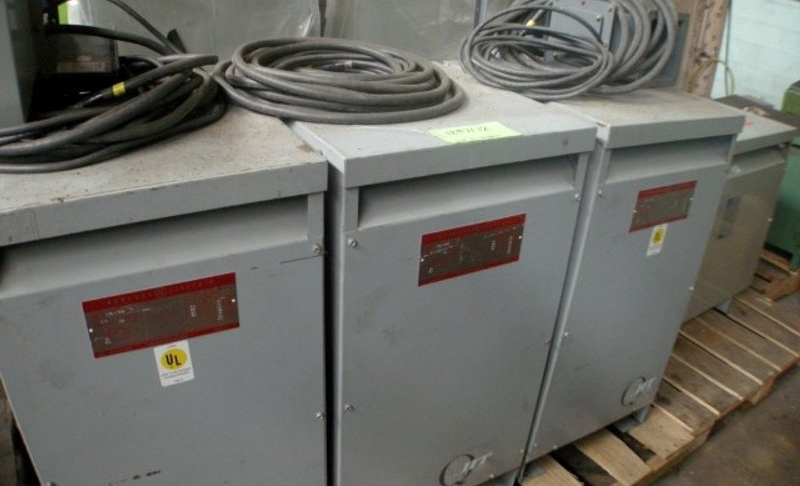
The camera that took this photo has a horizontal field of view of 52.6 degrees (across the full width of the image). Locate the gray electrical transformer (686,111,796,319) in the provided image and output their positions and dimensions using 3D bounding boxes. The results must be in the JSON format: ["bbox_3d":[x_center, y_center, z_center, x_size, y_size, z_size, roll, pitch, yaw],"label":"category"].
[{"bbox_3d":[0.907,-0.092,2.708,0.516,0.674,0.422,-17,34,-35],"label":"gray electrical transformer"}]

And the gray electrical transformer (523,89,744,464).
[{"bbox_3d":[0.455,0.036,2.250,0.555,0.933,0.494,-14,32,-36],"label":"gray electrical transformer"}]

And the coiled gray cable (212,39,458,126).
[{"bbox_3d":[-0.113,-0.359,1.688,0.527,0.072,0.444,-12,31,-28],"label":"coiled gray cable"}]

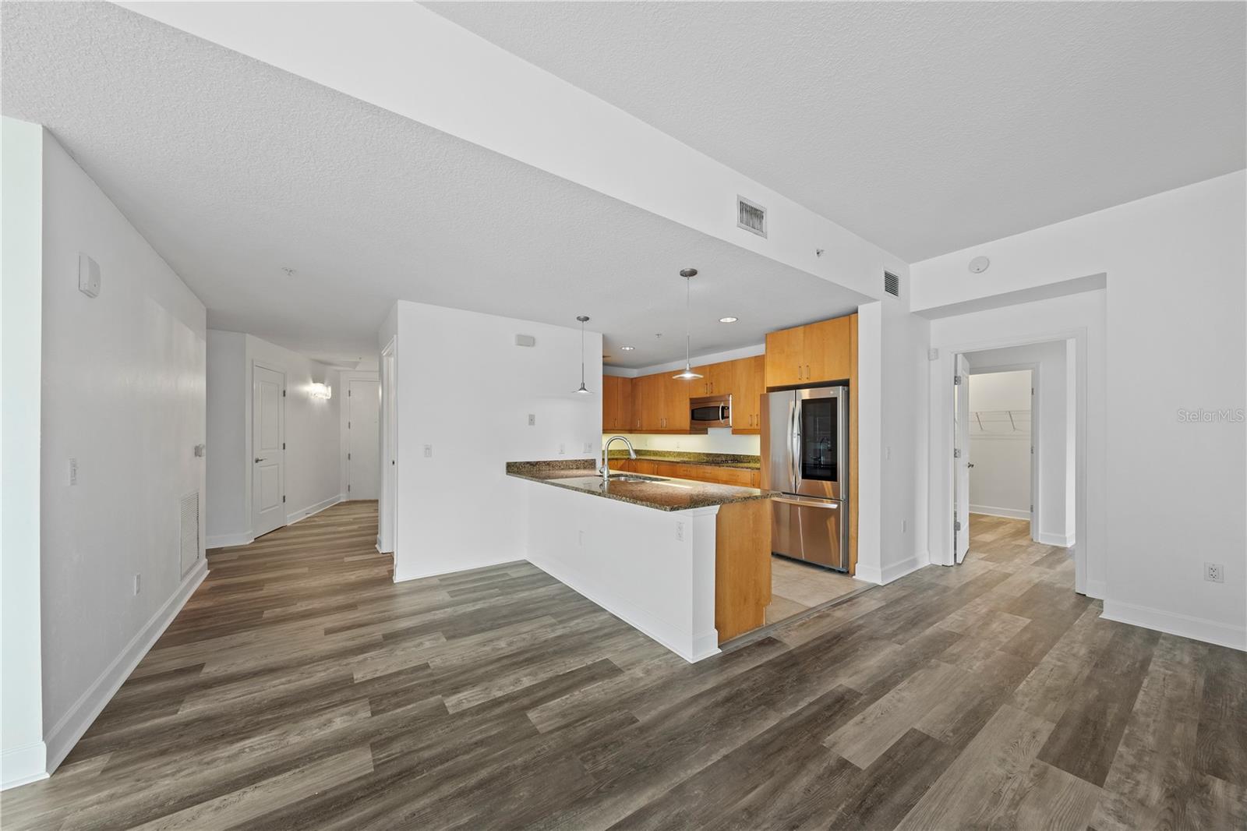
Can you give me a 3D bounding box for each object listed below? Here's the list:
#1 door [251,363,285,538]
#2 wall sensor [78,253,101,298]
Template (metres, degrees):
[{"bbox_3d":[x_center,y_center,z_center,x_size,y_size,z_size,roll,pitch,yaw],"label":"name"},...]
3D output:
[{"bbox_3d":[-4.687,0.457,5.484,0.060,2.150,0.760,0,-1,-15],"label":"door"},{"bbox_3d":[-2.451,-0.637,1.915,0.040,0.171,0.121,1,-1,-36],"label":"wall sensor"}]

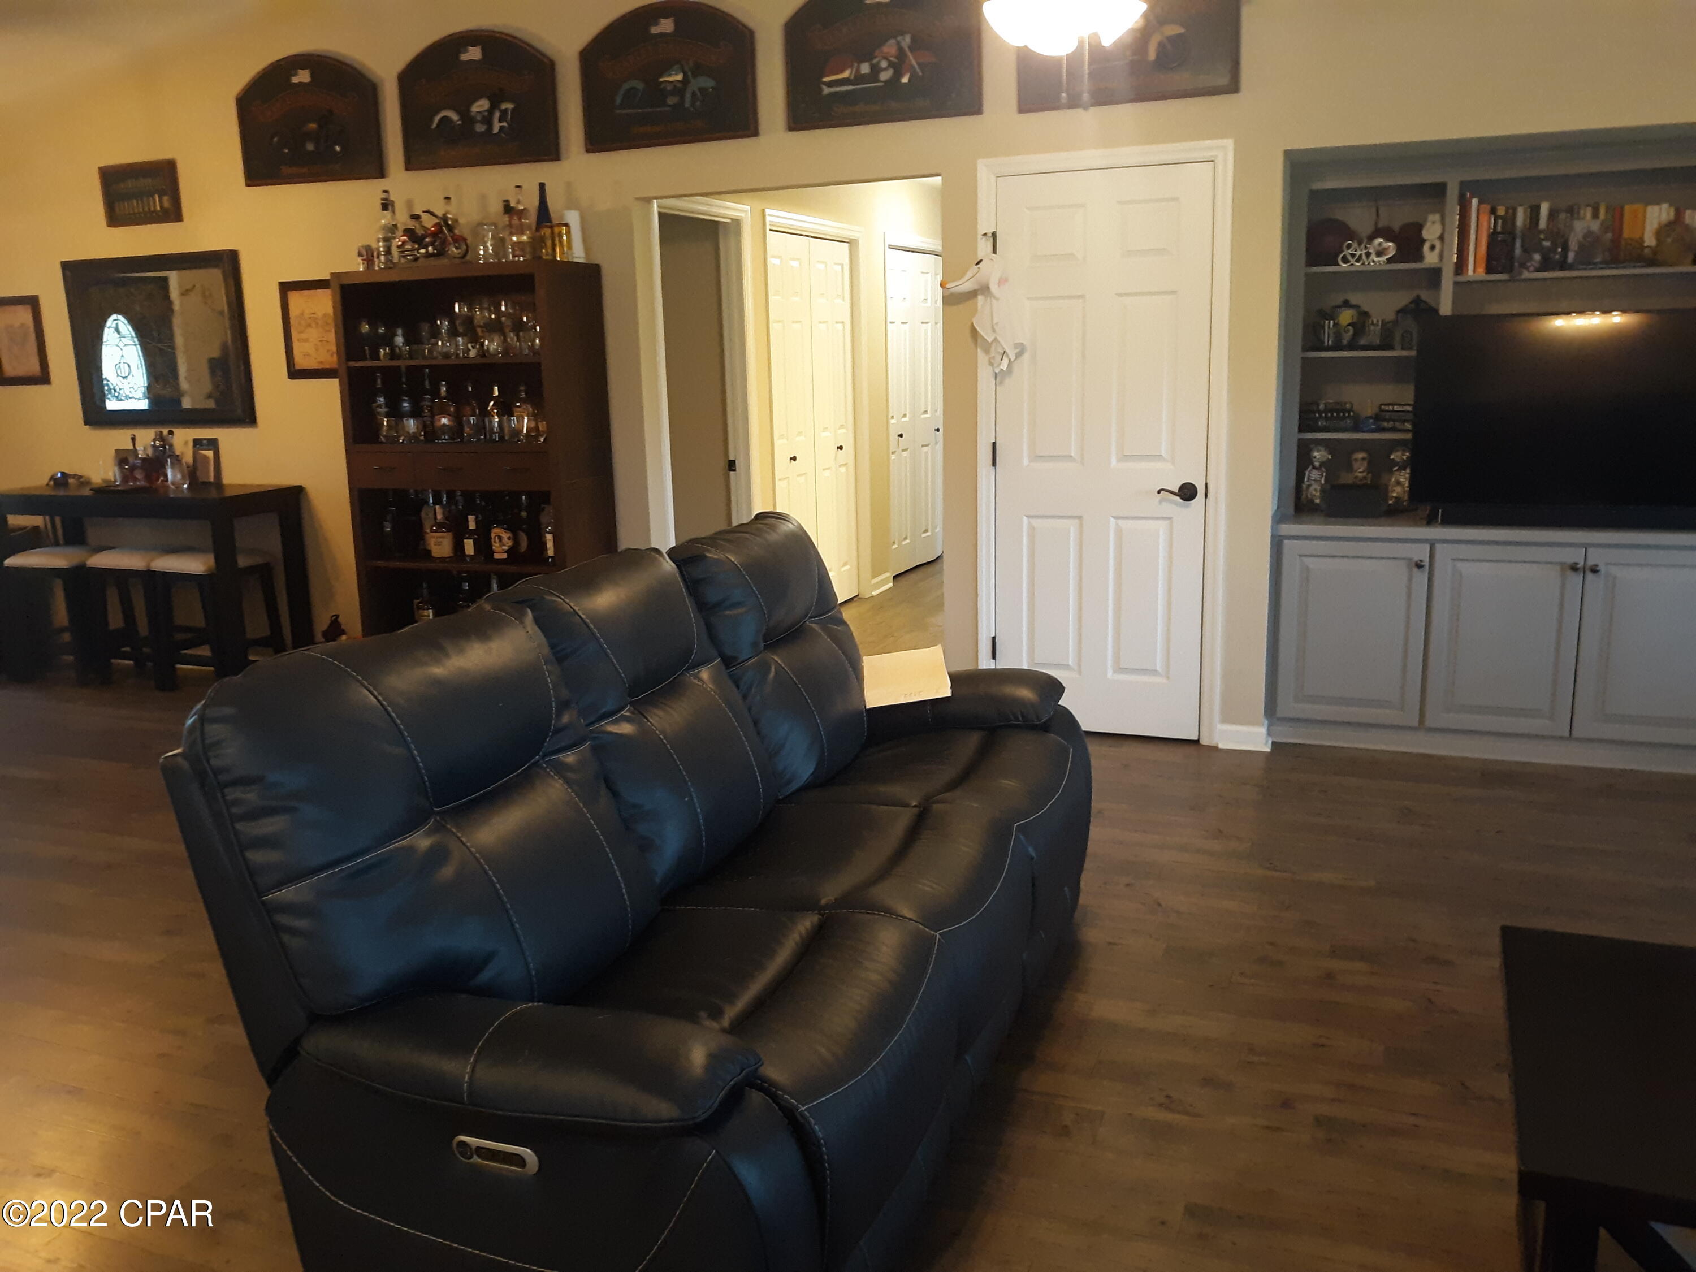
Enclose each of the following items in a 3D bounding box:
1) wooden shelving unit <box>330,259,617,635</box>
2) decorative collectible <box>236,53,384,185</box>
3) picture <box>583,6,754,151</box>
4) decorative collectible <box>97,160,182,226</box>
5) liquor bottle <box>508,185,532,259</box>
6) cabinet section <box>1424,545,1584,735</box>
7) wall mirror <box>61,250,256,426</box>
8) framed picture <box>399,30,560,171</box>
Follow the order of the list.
[{"bbox_3d":[-1.527,-0.592,5.737,1.028,1.822,0.405,3,13,22],"label":"wooden shelving unit"},{"bbox_3d":[-2.339,-2.234,5.945,0.738,0.523,0.030,3,13,22],"label":"decorative collectible"},{"bbox_3d":[-0.699,-2.162,5.290,0.744,0.516,0.030,3,13,22],"label":"picture"},{"bbox_3d":[-3.283,-2.047,6.370,0.443,0.270,0.035,3,13,22],"label":"decorative collectible"},{"bbox_3d":[-1.262,-1.582,5.279,0.082,0.289,0.082,3,13,22],"label":"liquor bottle"},{"bbox_3d":[2.237,0.017,4.693,0.459,0.657,0.022,3,13,22],"label":"cabinet section"},{"bbox_3d":[-3.271,-1.393,6.508,1.073,0.779,0.040,3,13,22],"label":"wall mirror"},{"bbox_3d":[-1.519,-2.195,5.618,0.746,0.520,0.030,3,13,22],"label":"framed picture"}]

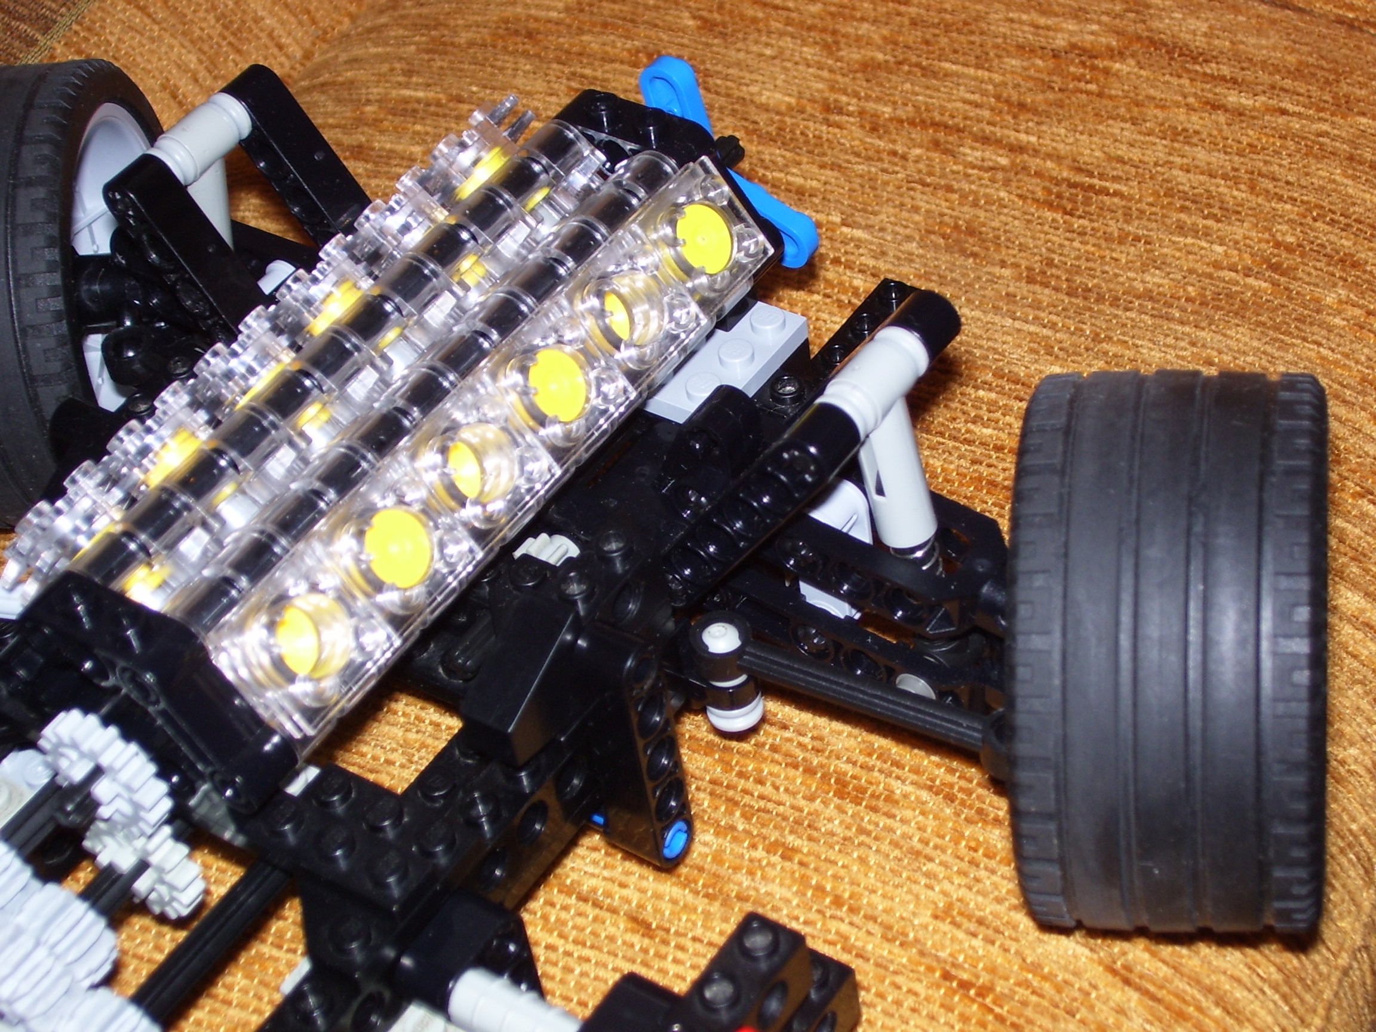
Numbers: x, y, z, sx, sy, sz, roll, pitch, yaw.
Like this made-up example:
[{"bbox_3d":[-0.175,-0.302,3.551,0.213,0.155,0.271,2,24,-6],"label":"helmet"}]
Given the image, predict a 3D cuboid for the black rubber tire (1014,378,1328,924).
[{"bbox_3d":[0.061,0.017,0.343,0.036,0.069,0.069,0,44,13],"label":"black rubber tire"}]

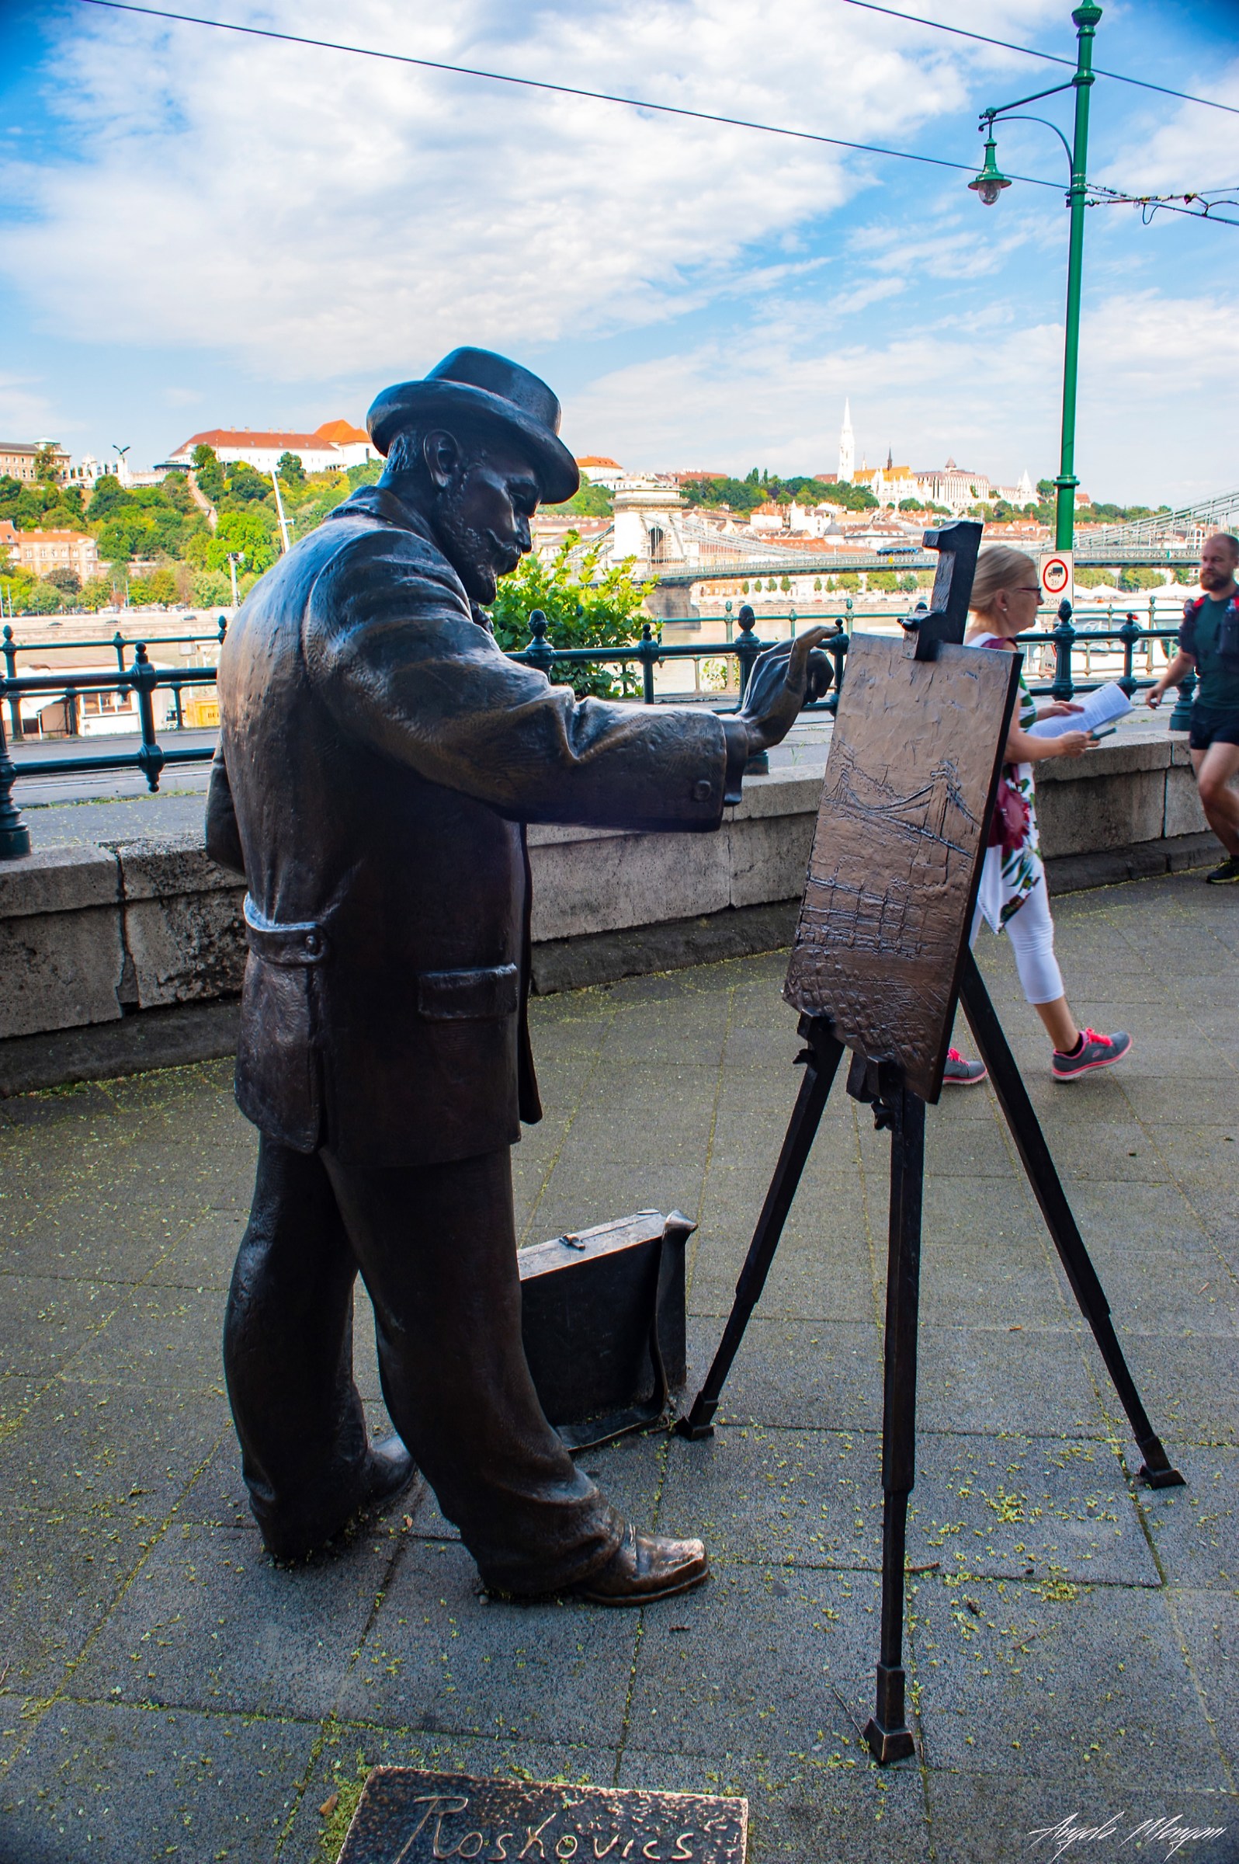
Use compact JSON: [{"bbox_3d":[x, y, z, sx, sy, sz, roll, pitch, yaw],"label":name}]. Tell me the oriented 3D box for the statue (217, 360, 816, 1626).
[{"bbox_3d":[-0.184,0.094,2.282,0.780,1.860,0.660,-7,15,-24],"label":"statue"}]

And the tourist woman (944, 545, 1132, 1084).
[{"bbox_3d":[1.266,-0.330,4.421,0.680,1.640,0.480,-3,14,-10],"label":"tourist woman"}]

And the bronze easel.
[{"bbox_3d":[0.589,0.212,2.247,0.790,1.630,0.840,-5,14,-16],"label":"bronze easel"}]

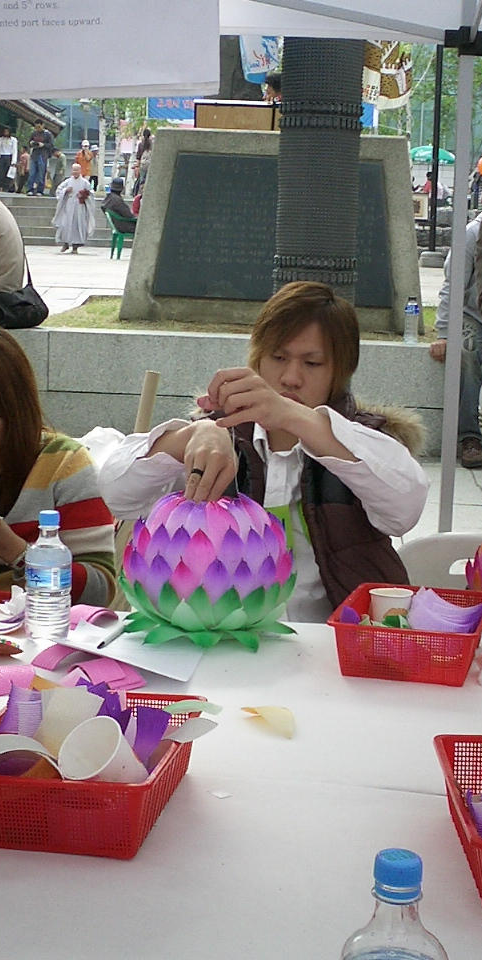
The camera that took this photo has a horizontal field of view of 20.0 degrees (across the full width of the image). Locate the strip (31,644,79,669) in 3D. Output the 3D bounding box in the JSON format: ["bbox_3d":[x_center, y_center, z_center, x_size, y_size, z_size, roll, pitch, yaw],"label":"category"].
[{"bbox_3d":[-0.265,0.262,2.045,0.050,0.025,0.090,7,9,39],"label":"strip"}]

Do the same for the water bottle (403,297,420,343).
[{"bbox_3d":[0.760,-0.711,6.100,0.066,0.210,0.066,2,8,0],"label":"water bottle"}]

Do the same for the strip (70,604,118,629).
[{"bbox_3d":[-0.231,0.212,2.133,0.058,0.032,0.085,7,10,36],"label":"strip"}]

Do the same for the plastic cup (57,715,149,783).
[{"bbox_3d":[-0.130,0.287,1.365,0.073,0.077,0.073,0,51,35],"label":"plastic cup"}]

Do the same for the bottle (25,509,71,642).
[{"bbox_3d":[-0.286,0.140,2.045,0.069,0.195,0.069,1,8,0],"label":"bottle"}]

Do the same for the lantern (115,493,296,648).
[{"bbox_3d":[-0.050,0.137,2.270,0.285,0.225,0.285,1,7,0],"label":"lantern"}]

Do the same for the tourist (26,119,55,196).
[{"bbox_3d":[-4.418,-7.071,30.000,0.560,1.720,0.420,3,9,11],"label":"tourist"}]

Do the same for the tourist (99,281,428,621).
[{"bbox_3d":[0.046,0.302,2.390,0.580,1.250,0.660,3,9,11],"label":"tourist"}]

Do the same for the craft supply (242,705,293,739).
[{"bbox_3d":[0.034,0.292,1.673,0.066,0.021,0.070,1,8,0],"label":"craft supply"}]

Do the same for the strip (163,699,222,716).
[{"bbox_3d":[-0.056,0.259,1.555,0.078,0.020,0.045,2,7,5],"label":"strip"}]

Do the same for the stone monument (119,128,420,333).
[{"bbox_3d":[0.170,-1.300,7.100,1.520,1.020,0.550,2,9,0],"label":"stone monument"}]

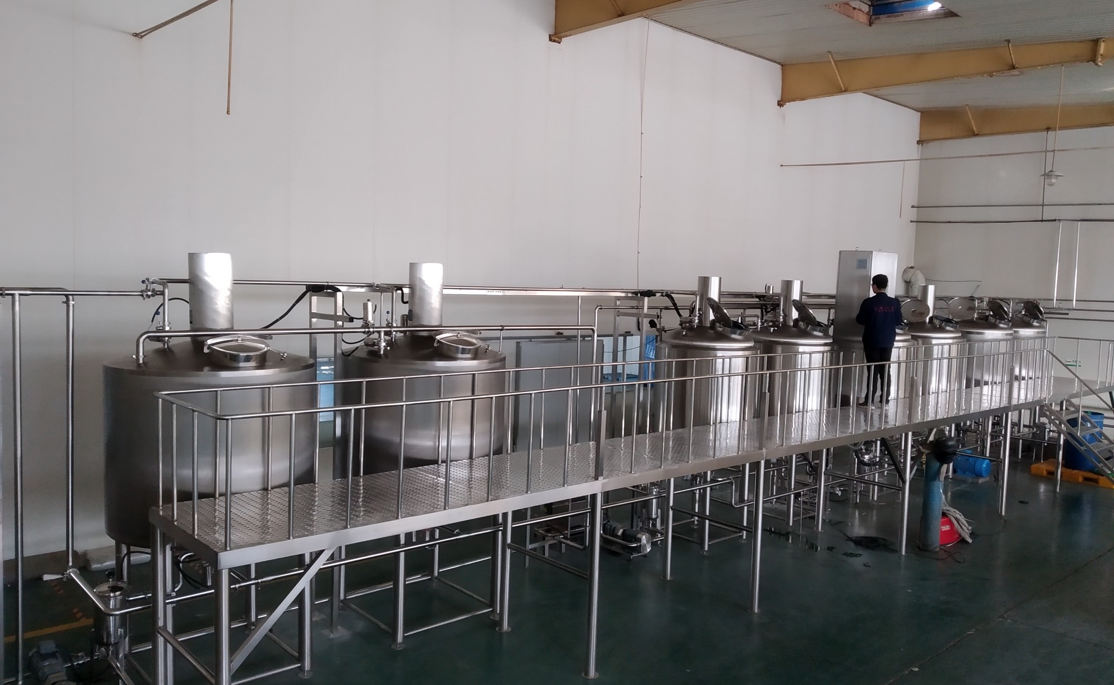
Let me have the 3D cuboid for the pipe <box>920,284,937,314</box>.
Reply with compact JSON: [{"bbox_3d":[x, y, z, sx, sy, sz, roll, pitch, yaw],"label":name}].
[{"bbox_3d":[6.208,-0.653,14.073,0.250,0.624,0.250,-2,5,-42],"label":"pipe"}]

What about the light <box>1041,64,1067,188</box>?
[{"bbox_3d":[7.673,-3.308,12.832,0.360,1.815,0.360,-2,5,-42],"label":"light"}]

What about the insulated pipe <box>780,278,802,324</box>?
[{"bbox_3d":[3.119,-0.516,11.070,0.272,0.606,0.272,-2,5,-42],"label":"insulated pipe"}]

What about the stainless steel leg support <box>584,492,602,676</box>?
[{"bbox_3d":[0.295,1.903,6.555,0.090,1.476,0.090,-2,5,-42],"label":"stainless steel leg support"}]

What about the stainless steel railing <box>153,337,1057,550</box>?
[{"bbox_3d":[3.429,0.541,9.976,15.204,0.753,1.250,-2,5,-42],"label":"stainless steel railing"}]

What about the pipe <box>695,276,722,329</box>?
[{"bbox_3d":[1.859,-0.496,10.210,0.258,0.599,0.258,-2,5,-42],"label":"pipe"}]

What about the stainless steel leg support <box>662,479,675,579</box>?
[{"bbox_3d":[1.168,1.736,8.616,0.083,1.431,0.083,-2,5,-42],"label":"stainless steel leg support"}]

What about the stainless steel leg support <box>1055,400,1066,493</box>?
[{"bbox_3d":[7.893,1.627,13.095,0.083,1.446,0.083,-2,5,-42],"label":"stainless steel leg support"}]

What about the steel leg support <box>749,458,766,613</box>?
[{"bbox_3d":[1.891,1.814,7.803,0.083,1.431,0.083,-2,5,-42],"label":"steel leg support"}]

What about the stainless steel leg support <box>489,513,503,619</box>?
[{"bbox_3d":[-0.559,2.020,7.700,0.090,1.052,0.090,-2,5,-42],"label":"stainless steel leg support"}]

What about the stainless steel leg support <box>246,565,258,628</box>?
[{"bbox_3d":[-2.570,1.849,7.047,0.100,1.194,0.100,-2,5,-42],"label":"stainless steel leg support"}]

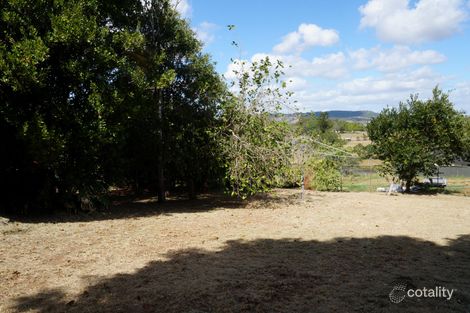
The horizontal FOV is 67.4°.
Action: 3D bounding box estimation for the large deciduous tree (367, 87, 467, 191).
[{"bbox_3d":[8.200,-0.800,16.000,4.300,4.800,4.100,0,6,0],"label":"large deciduous tree"}]

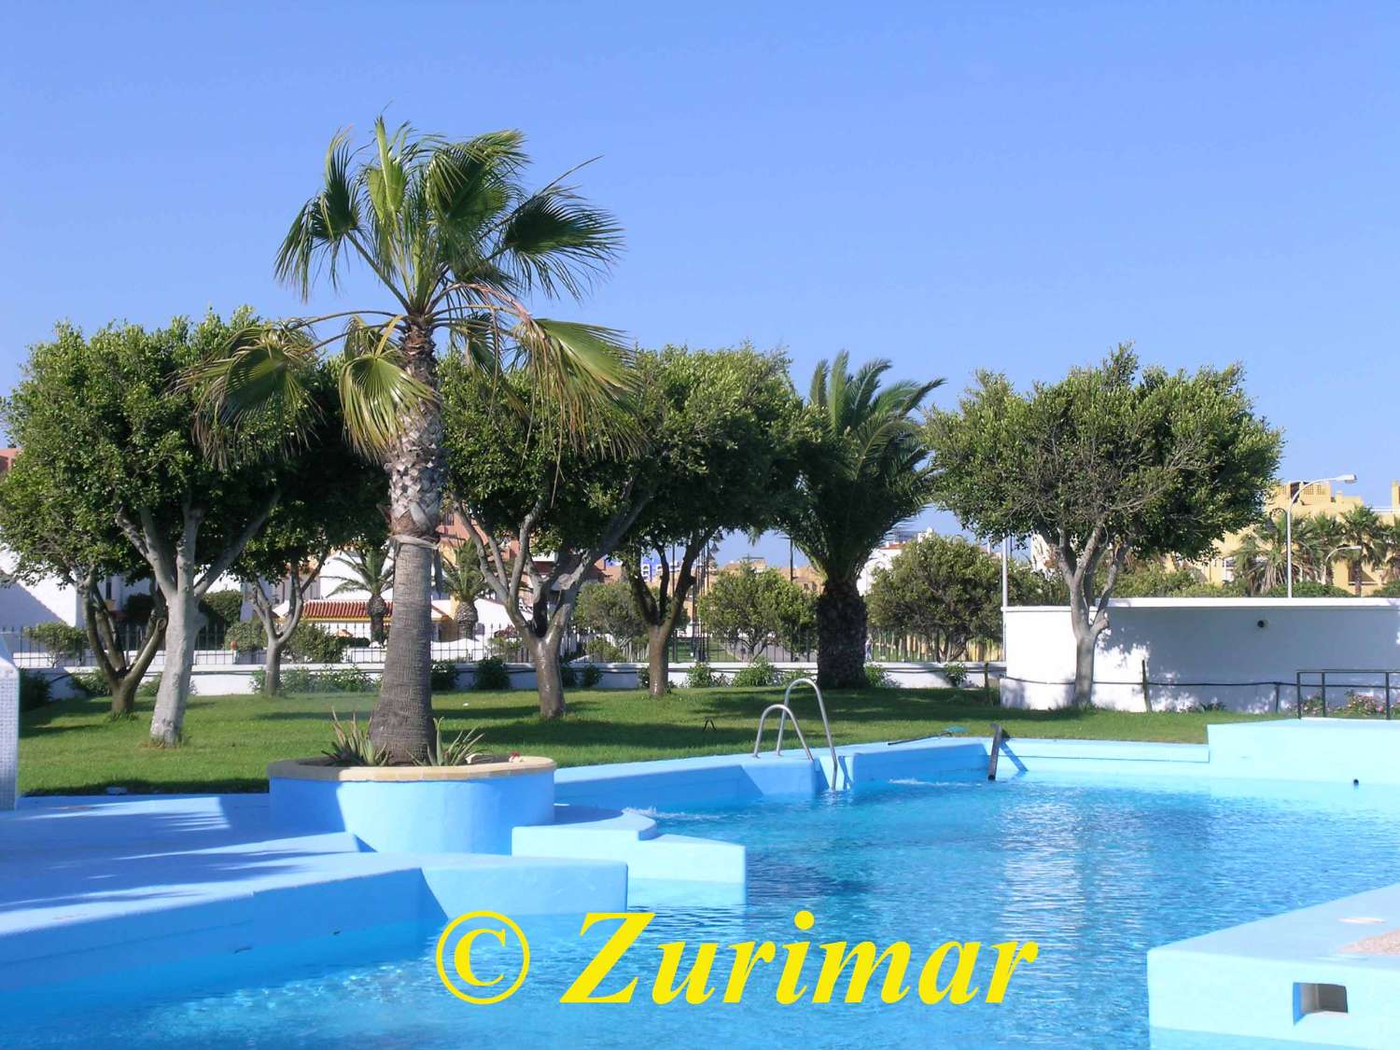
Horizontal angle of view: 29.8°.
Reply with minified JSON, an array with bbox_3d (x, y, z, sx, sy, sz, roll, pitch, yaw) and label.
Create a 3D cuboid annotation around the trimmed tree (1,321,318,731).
[{"bbox_3d":[-6.378,0.039,31.000,3.663,5.043,3.500,0,-2,0],"label":"trimmed tree"}]

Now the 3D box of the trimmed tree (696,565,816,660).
[{"bbox_3d":[1.528,2.486,72.000,3.265,2.786,3.100,0,-2,0],"label":"trimmed tree"}]

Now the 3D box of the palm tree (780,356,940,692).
[{"bbox_3d":[2.746,-0.080,48.000,3.395,6.131,3.400,0,-2,0],"label":"palm tree"}]

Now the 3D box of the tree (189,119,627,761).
[{"bbox_3d":[-2.066,-0.604,18.600,3.072,4.574,2.900,0,-2,0],"label":"tree"}]

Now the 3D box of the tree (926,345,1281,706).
[{"bbox_3d":[6.363,0.009,41.500,5.491,5.698,5.000,0,-2,0],"label":"tree"}]

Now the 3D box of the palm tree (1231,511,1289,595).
[{"bbox_3d":[19.490,1.872,90.000,2.696,4.681,2.700,0,-2,0],"label":"palm tree"}]

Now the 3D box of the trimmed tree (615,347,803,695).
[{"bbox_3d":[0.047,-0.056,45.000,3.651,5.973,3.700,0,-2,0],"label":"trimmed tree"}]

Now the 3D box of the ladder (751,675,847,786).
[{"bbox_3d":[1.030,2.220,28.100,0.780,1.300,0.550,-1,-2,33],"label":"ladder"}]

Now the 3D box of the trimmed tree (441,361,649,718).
[{"bbox_3d":[-2.180,0.194,37.300,3.073,5.090,3.200,0,-2,0],"label":"trimmed tree"}]

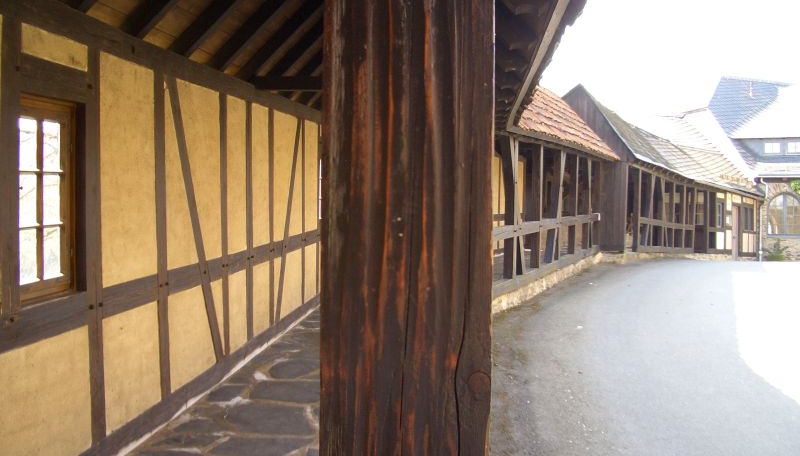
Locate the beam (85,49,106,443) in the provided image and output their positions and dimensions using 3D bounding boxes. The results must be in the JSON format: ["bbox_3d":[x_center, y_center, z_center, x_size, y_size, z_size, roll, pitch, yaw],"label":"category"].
[{"bbox_3d":[-1.664,0.105,4.261,0.140,2.056,0.153,1,3,6],"label":"beam"}]

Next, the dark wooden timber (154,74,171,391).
[{"bbox_3d":[-1.568,0.056,5.128,0.140,2.056,0.163,1,3,6],"label":"dark wooden timber"}]

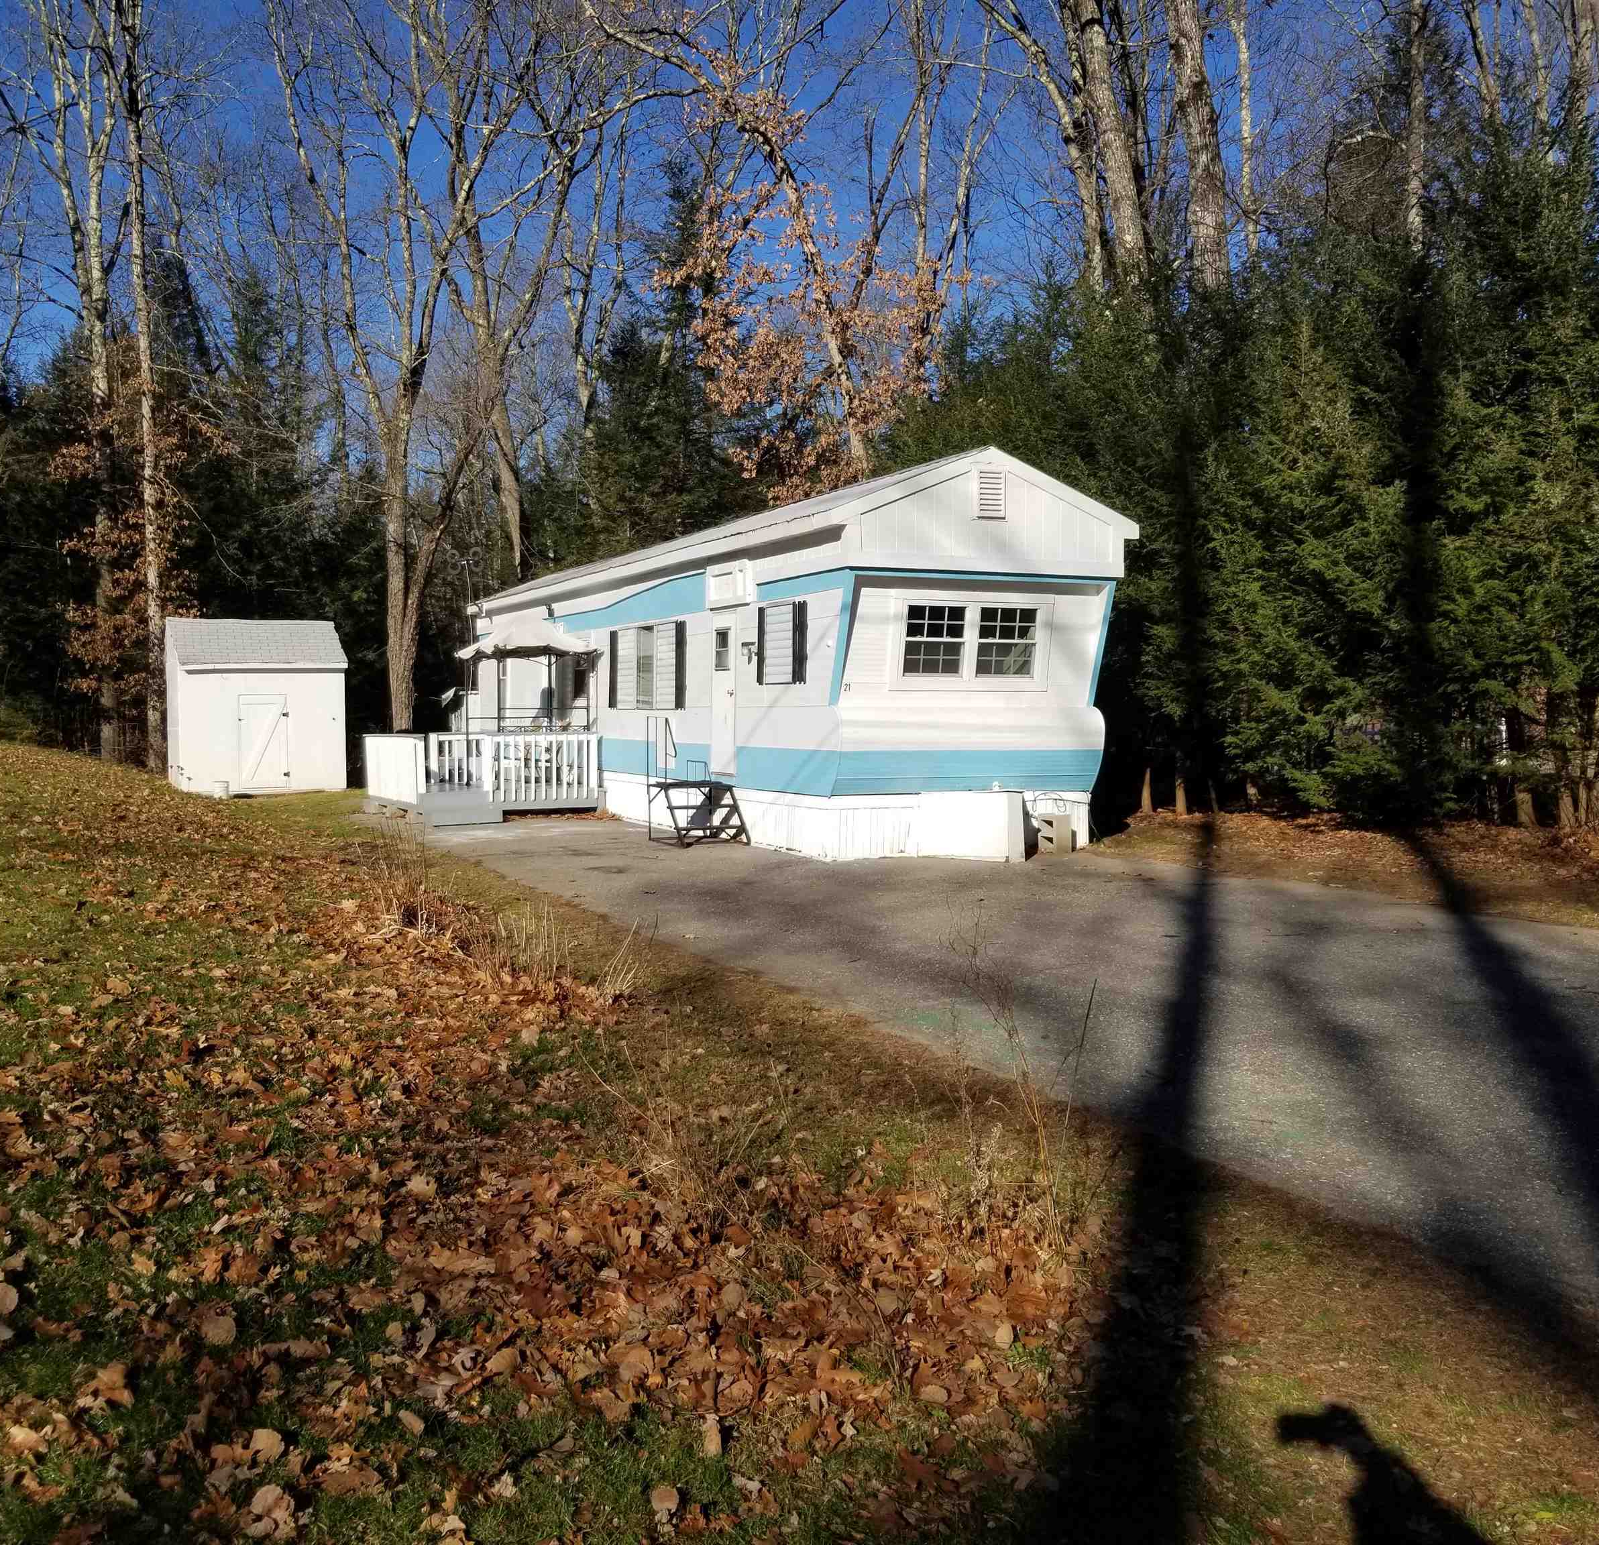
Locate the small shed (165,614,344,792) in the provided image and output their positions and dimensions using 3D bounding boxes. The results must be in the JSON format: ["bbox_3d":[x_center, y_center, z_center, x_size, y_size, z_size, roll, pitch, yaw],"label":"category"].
[{"bbox_3d":[-10.590,-1.297,30.234,3.090,3.250,2.400,-1,3,-28],"label":"small shed"}]

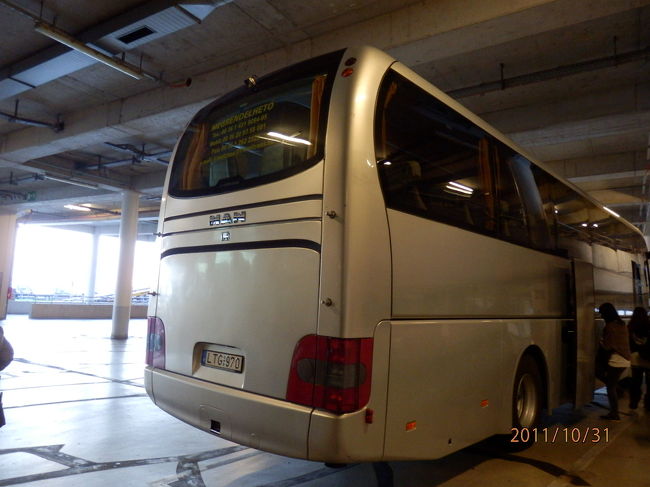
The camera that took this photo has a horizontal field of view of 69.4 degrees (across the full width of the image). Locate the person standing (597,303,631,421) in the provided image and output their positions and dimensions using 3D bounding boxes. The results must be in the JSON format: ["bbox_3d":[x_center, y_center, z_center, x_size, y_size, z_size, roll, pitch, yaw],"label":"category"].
[{"bbox_3d":[3.953,1.598,6.471,0.450,1.560,0.480,-1,-7,26],"label":"person standing"}]

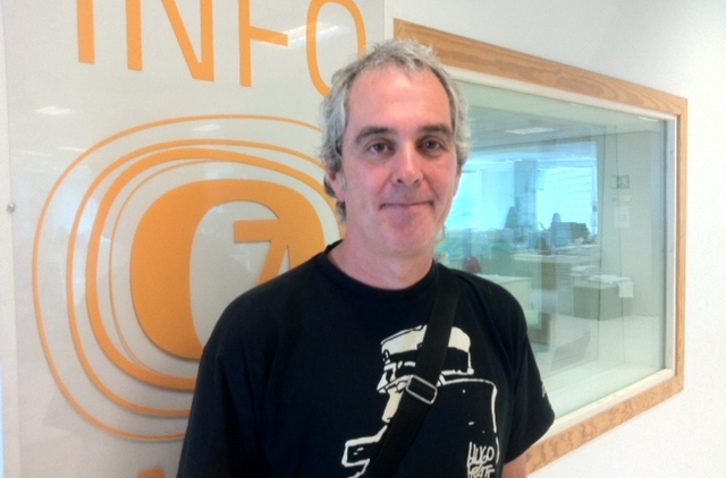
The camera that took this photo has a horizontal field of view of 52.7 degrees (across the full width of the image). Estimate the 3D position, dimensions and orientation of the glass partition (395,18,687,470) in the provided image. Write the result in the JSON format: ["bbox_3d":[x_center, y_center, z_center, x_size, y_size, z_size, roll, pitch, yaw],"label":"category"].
[{"bbox_3d":[0.645,0.064,2.251,0.100,1.140,1.768,2,4,43],"label":"glass partition"}]

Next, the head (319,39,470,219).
[{"bbox_3d":[0.043,-0.128,0.960,0.182,0.255,0.220,-3,2,-6],"label":"head"}]

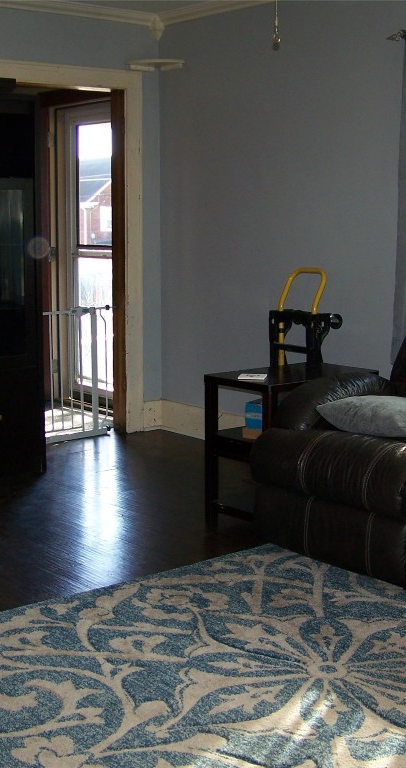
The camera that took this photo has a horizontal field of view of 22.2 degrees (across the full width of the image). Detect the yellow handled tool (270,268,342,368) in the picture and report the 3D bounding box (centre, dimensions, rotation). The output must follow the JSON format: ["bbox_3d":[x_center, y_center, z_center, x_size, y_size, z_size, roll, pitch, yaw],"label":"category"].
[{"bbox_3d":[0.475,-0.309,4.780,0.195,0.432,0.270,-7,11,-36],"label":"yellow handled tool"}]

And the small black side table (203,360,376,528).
[{"bbox_3d":[0.380,0.276,4.404,0.638,0.652,0.385,-8,12,-39],"label":"small black side table"}]

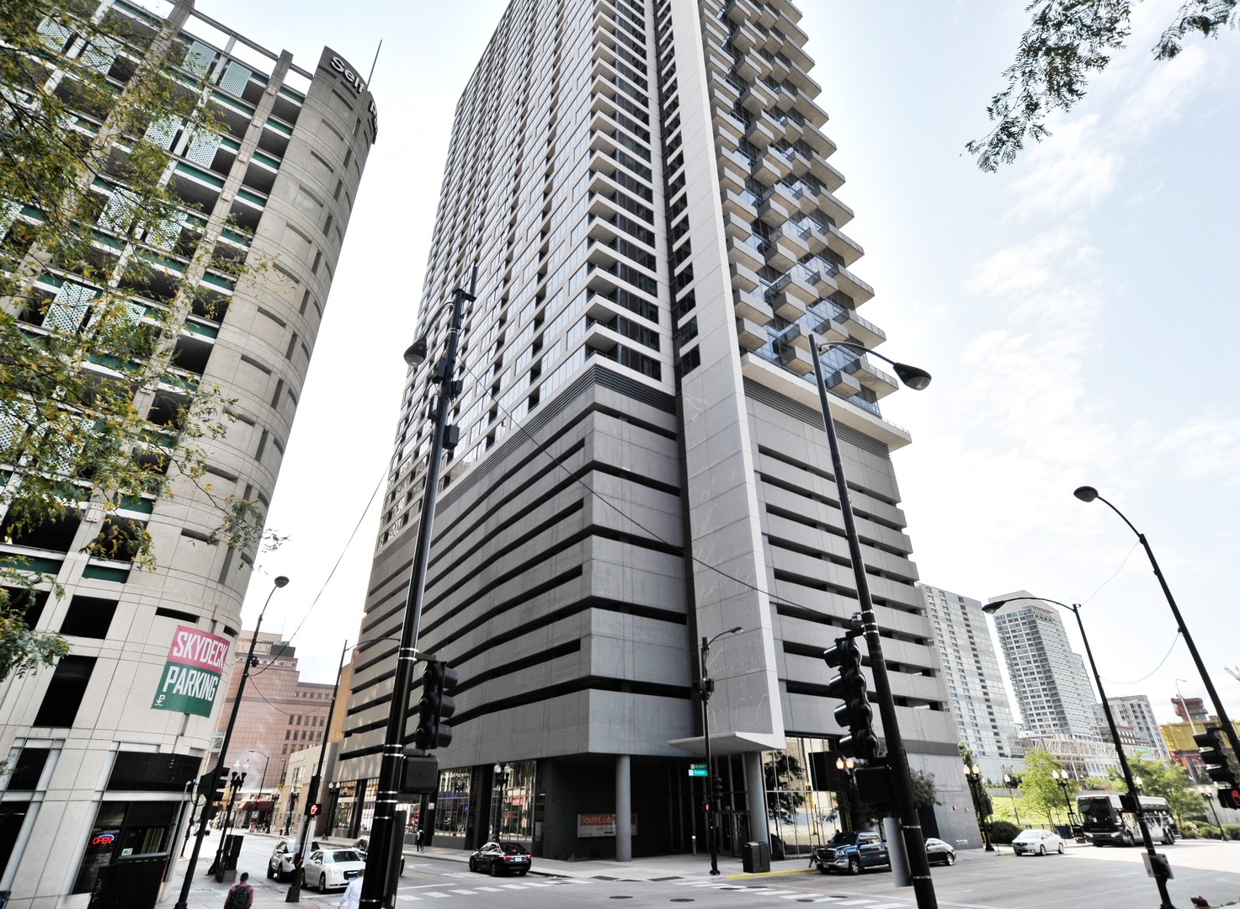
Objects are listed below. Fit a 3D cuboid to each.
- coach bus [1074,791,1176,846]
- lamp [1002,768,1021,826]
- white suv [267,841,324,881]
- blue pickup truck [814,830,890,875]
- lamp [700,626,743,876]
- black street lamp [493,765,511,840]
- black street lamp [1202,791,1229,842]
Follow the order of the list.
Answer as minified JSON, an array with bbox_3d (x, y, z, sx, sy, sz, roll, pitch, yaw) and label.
[{"bbox_3d":[42.345,30.423,56.736,13.200,3.500,2.580,20,-34,-34],"label":"coach bus"},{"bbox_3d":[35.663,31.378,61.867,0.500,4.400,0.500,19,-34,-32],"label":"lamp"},{"bbox_3d":[-15.865,20.091,33.711,1.920,1.660,4.750,18,-34,-30],"label":"white suv"},{"bbox_3d":[12.729,21.033,36.000,5.840,1.880,2.030,19,-34,-31],"label":"blue pickup truck"},{"bbox_3d":[4.981,14.635,34.211,0.750,11.000,2.600,20,-35,-32],"label":"lamp"},{"bbox_3d":[-6.888,20.793,39.652,1.020,5.300,0.500,18,-33,-30],"label":"black street lamp"},{"bbox_3d":[64.774,39.073,74.276,0.550,5.200,1.050,19,-34,-32],"label":"black street lamp"}]

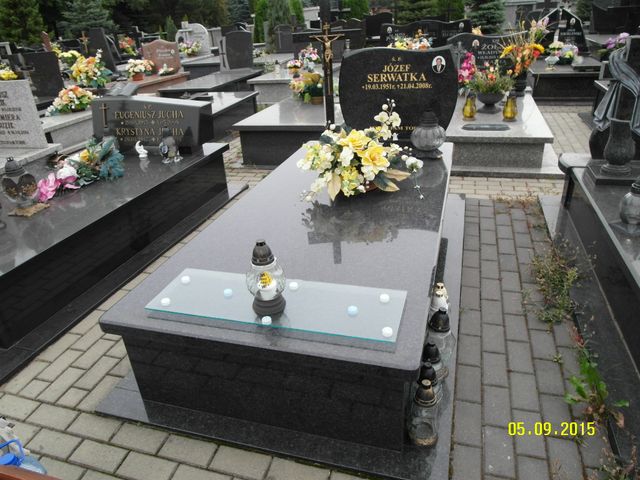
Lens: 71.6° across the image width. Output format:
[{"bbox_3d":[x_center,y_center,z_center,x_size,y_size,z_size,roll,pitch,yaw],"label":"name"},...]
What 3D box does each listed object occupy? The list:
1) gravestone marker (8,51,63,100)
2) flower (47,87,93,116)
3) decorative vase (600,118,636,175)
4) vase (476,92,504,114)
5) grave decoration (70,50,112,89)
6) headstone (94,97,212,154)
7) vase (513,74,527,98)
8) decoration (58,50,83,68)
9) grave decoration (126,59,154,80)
[{"bbox_3d":[-4.603,-2.681,7.280,0.980,0.657,0.141,5,29,17],"label":"gravestone marker"},{"bbox_3d":[-3.357,-1.944,6.059,0.566,0.343,0.455,5,29,17],"label":"flower"},{"bbox_3d":[1.762,-0.548,2.629,0.192,0.313,0.192,5,29,17],"label":"decorative vase"},{"bbox_3d":[1.756,-1.411,4.570,0.313,0.202,0.313,5,29,17],"label":"vase"},{"bbox_3d":[-4.063,-3.023,7.890,0.660,0.620,0.520,5,29,17],"label":"grave decoration"},{"bbox_3d":[-1.333,-0.915,3.473,0.960,0.410,0.230,5,28,17],"label":"headstone"},{"bbox_3d":[2.173,-1.676,4.815,0.135,0.240,0.135,5,28,17],"label":"vase"},{"bbox_3d":[-6.089,-4.405,10.828,0.520,0.420,0.460,5,29,17],"label":"decoration"},{"bbox_3d":[-3.339,-3.177,8.288,0.480,0.370,0.430,5,28,17],"label":"grave decoration"}]

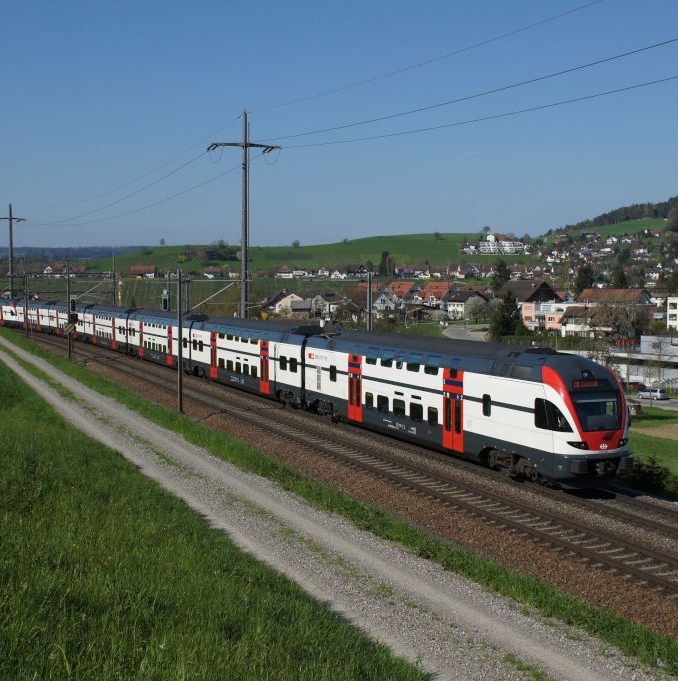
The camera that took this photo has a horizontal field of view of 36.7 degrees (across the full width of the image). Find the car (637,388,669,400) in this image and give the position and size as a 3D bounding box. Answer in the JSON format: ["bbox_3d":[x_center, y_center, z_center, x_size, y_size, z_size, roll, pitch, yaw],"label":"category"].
[{"bbox_3d":[54.879,9.429,179.000,4.500,1.650,1.800,3,5,43],"label":"car"}]

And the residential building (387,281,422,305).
[{"bbox_3d":[25.862,-17.176,404.000,12.500,11.500,12.000,-2,4,-36],"label":"residential building"}]

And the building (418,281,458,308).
[{"bbox_3d":[38.699,-16.365,394.000,12.500,11.500,12.000,-2,4,-36],"label":"building"}]

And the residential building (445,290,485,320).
[{"bbox_3d":[46.969,-12.684,374.000,10.500,10.500,11.000,-2,4,-32],"label":"residential building"}]

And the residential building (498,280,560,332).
[{"bbox_3d":[53.620,-9.289,288.000,15.000,14.500,13.000,2,4,32],"label":"residential building"}]

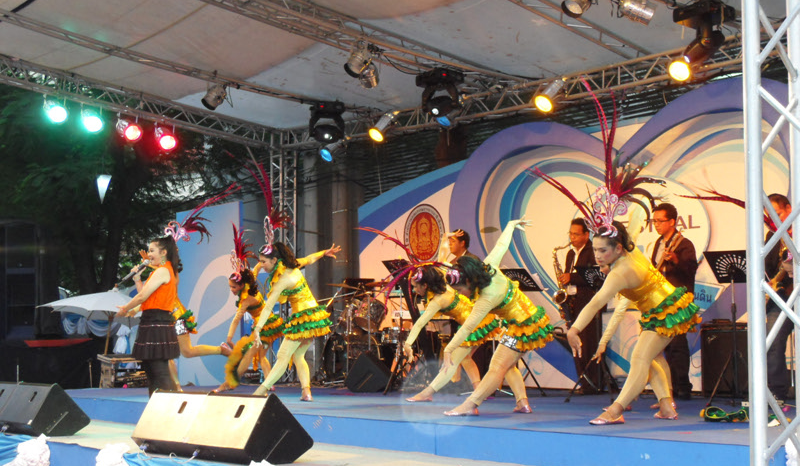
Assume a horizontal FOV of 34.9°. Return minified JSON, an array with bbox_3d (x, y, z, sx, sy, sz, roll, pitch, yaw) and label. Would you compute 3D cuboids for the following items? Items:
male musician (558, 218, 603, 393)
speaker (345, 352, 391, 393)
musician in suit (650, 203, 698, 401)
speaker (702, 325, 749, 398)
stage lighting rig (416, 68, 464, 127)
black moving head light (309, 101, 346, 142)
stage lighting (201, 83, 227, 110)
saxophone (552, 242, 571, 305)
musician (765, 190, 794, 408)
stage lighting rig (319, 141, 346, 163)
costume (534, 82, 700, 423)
[{"bbox_3d":[1.714,0.689,12.000,0.450,1.680,0.500,4,-6,-41],"label":"male musician"},{"bbox_3d":[-0.338,1.444,13.200,0.460,0.410,0.560,0,-5,-2],"label":"speaker"},{"bbox_3d":[2.354,0.587,10.900,0.380,1.670,0.520,4,-6,-40],"label":"musician in suit"},{"bbox_3d":[2.991,1.133,11.300,0.580,0.660,0.350,-4,-6,41],"label":"speaker"},{"bbox_3d":[0.389,-1.310,12.200,0.420,0.540,0.380,-1,-5,18],"label":"stage lighting rig"},{"bbox_3d":[-0.776,-1.200,13.800,0.380,0.450,0.340,0,-4,6],"label":"black moving head light"},{"bbox_3d":[-1.981,-1.444,13.500,0.230,0.270,0.220,42,-17,-12],"label":"stage lighting"},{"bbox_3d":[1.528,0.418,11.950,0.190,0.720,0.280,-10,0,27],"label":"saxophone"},{"bbox_3d":[2.970,0.531,10.000,0.450,1.690,0.520,4,-6,-45],"label":"musician"},{"bbox_3d":[-0.834,-1.013,15.700,0.310,0.230,0.220,-39,18,-32],"label":"stage lighting rig"},{"bbox_3d":[1.437,0.129,8.400,0.900,2.170,0.660,3,-5,-31],"label":"costume"}]

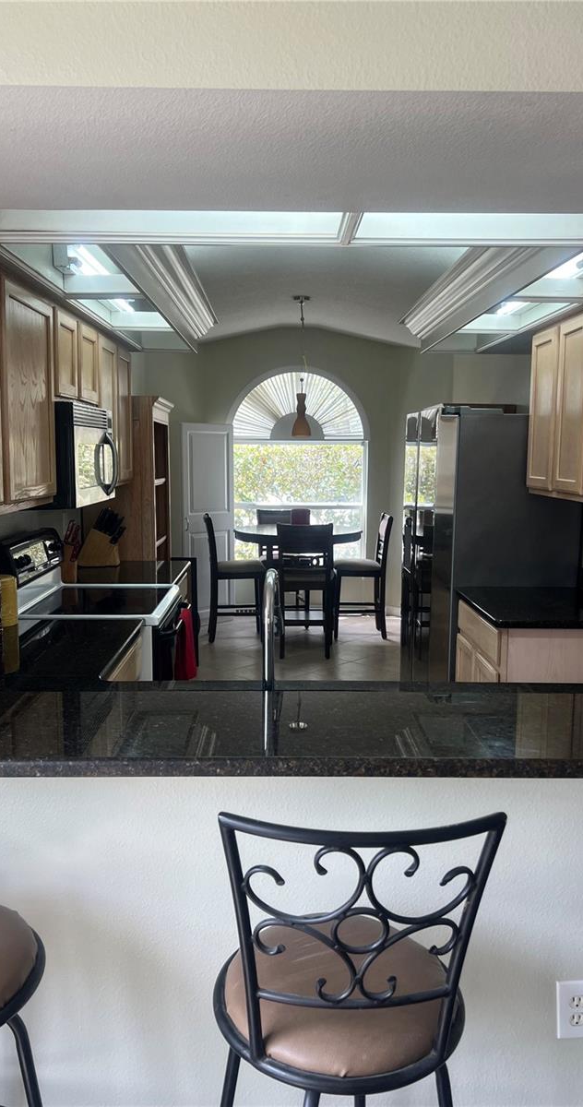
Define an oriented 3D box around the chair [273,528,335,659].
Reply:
[{"bbox_3d":[0.101,0.263,6.368,0.445,1.019,0.500,0,7,-1],"label":"chair"}]

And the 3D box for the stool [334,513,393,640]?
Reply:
[{"bbox_3d":[0.593,0.183,7.024,0.480,1.016,0.435,0,7,-1],"label":"stool"}]

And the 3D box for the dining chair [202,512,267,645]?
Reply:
[{"bbox_3d":[-0.471,0.194,6.931,0.520,1.040,0.430,0,7,-6],"label":"dining chair"}]

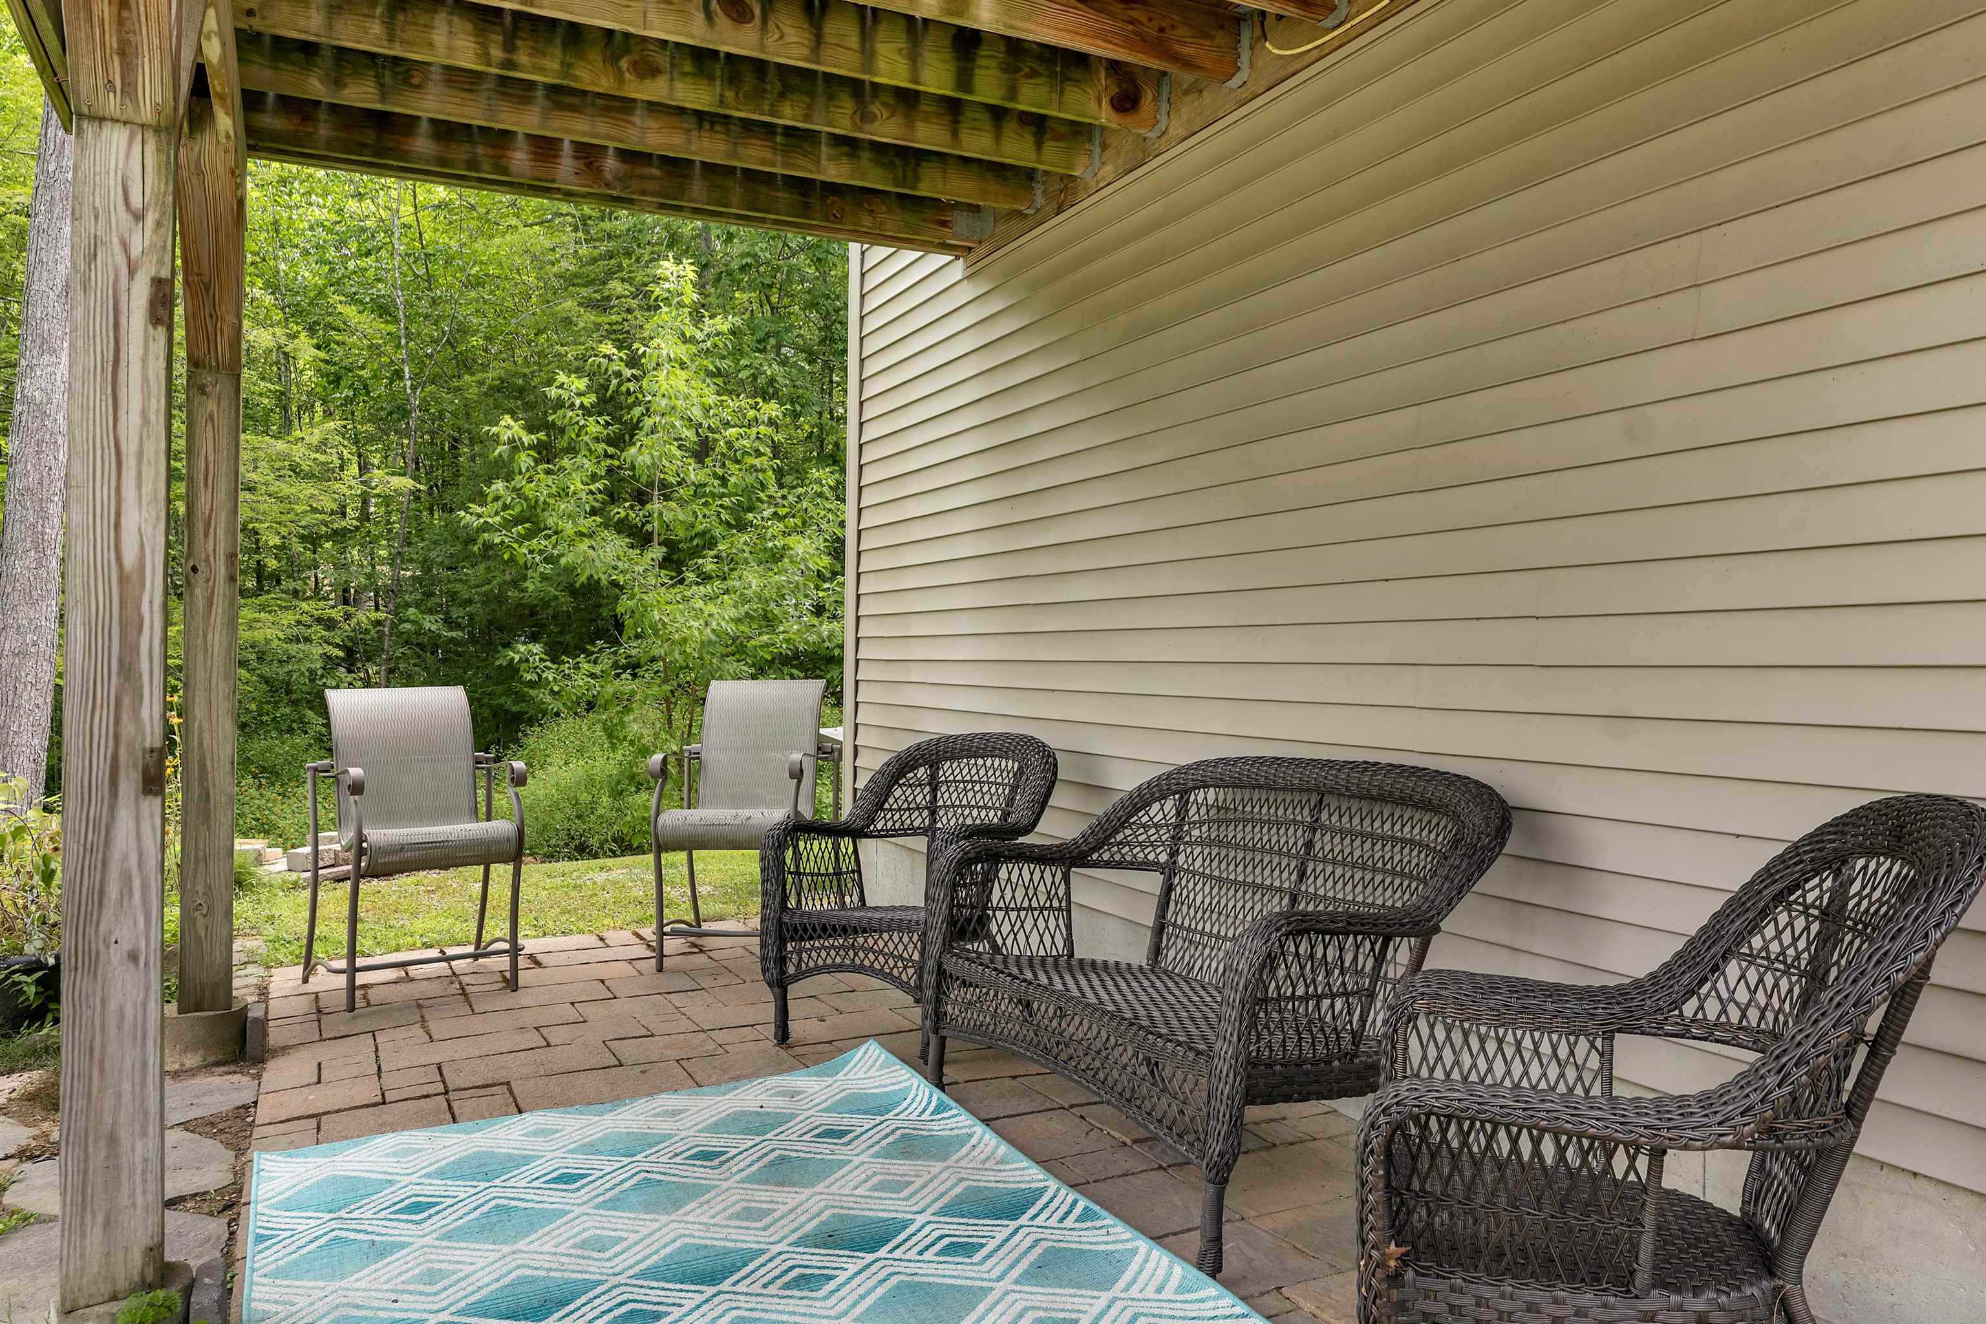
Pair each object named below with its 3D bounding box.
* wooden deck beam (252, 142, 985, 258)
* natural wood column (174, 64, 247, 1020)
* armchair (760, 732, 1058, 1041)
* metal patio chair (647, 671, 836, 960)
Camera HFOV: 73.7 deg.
[{"bbox_3d":[-1.258,-1.672,4.588,2.613,0.201,0.045,-1,1,-27],"label":"wooden deck beam"},{"bbox_3d":[-2.413,-0.306,4.092,0.141,2.734,0.141,1,0,-27],"label":"natural wood column"},{"bbox_3d":[-0.257,0.685,4.176,0.683,0.909,0.804,1,0,25],"label":"armchair"},{"bbox_3d":[-0.948,0.613,5.115,0.623,1.045,0.663,1,0,3],"label":"metal patio chair"}]

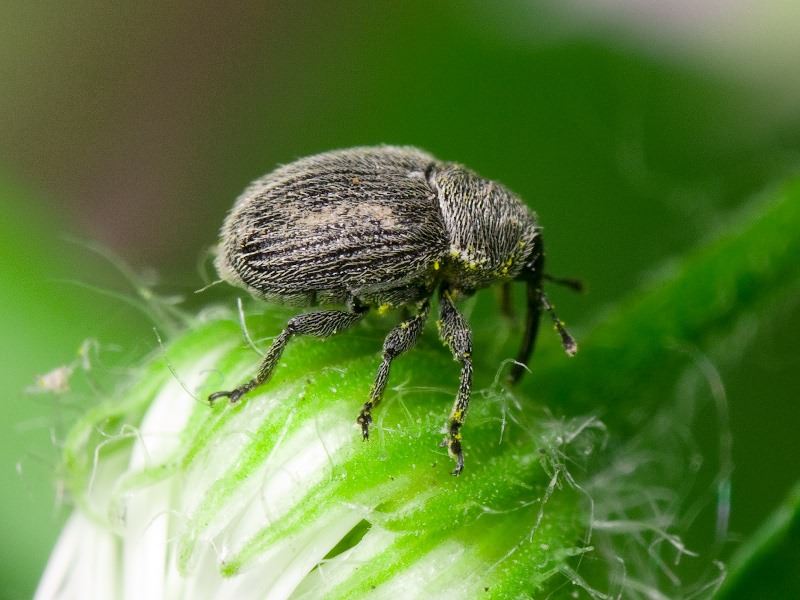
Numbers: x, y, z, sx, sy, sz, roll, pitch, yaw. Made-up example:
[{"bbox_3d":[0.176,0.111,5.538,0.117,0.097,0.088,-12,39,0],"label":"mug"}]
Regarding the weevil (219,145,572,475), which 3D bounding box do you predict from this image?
[{"bbox_3d":[0.000,0.000,0.034,0.004,0.003,0.003,3,25,2],"label":"weevil"}]

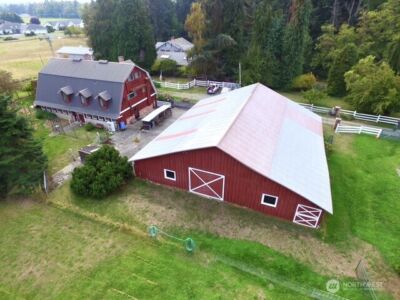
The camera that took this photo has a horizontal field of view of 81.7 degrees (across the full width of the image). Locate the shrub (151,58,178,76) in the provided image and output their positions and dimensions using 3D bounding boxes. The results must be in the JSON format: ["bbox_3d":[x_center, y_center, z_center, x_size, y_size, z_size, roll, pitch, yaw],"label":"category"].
[{"bbox_3d":[-9.500,-22.227,61.984,6.600,3.900,6.600,0,32,0],"label":"shrub"}]

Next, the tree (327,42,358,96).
[{"bbox_3d":[26.800,-14.891,44.006,4.000,10.000,4.000,0,32,0],"label":"tree"}]

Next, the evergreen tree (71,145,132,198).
[{"bbox_3d":[-9.300,1.984,22.240,5.200,4.350,5.200,0,32,0],"label":"evergreen tree"}]

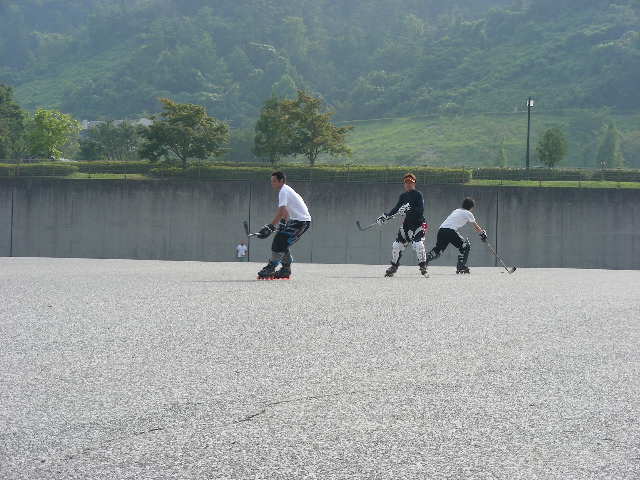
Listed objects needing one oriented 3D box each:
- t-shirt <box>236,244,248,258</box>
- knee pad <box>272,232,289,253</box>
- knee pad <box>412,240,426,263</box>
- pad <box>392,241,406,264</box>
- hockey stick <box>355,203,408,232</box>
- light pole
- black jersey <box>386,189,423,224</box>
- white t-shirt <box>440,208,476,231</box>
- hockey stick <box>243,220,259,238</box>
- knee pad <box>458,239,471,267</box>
[{"bbox_3d":[-3.684,0.547,87.000,0.540,0.630,0.270,1,1,0],"label":"t-shirt"},{"bbox_3d":[-0.591,0.037,27.400,0.190,0.290,0.170,1,1,-21],"label":"knee pad"},{"bbox_3d":[1.601,0.184,29.300,0.170,0.390,0.150,-8,6,-3],"label":"knee pad"},{"bbox_3d":[1.265,0.200,29.300,0.170,0.400,0.150,14,6,20],"label":"pad"},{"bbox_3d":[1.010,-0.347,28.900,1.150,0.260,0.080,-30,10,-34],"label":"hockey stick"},{"bbox_3d":[12.850,-6.333,112.000,0.400,4.800,0.360,1,1,0],"label":"light pole"},{"bbox_3d":[1.369,-0.544,29.300,0.600,0.580,0.360,1,1,7],"label":"black jersey"},{"bbox_3d":[2.376,-0.352,31.400,0.280,0.540,0.470,48,-9,-21],"label":"white t-shirt"},{"bbox_3d":[-0.874,-0.154,26.900,0.080,0.270,1.100,-21,1,34],"label":"hockey stick"},{"bbox_3d":[2.471,0.214,31.300,0.150,0.450,0.150,12,0,-18],"label":"knee pad"}]

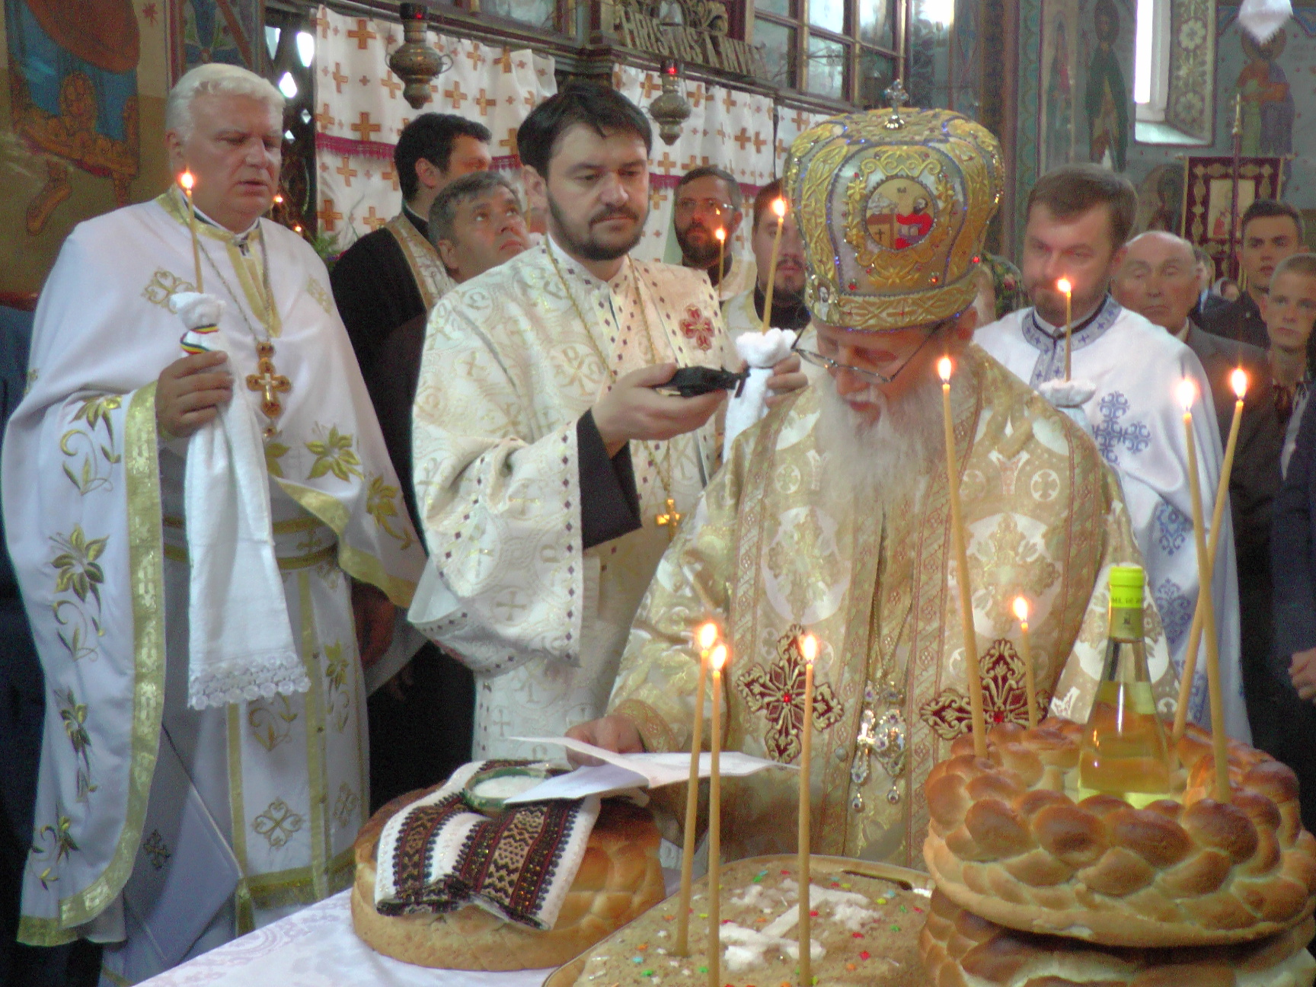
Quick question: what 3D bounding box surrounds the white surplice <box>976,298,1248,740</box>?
[{"bbox_3d":[0.747,0.343,2.448,0.600,1.351,0.440,5,7,35],"label":"white surplice"}]

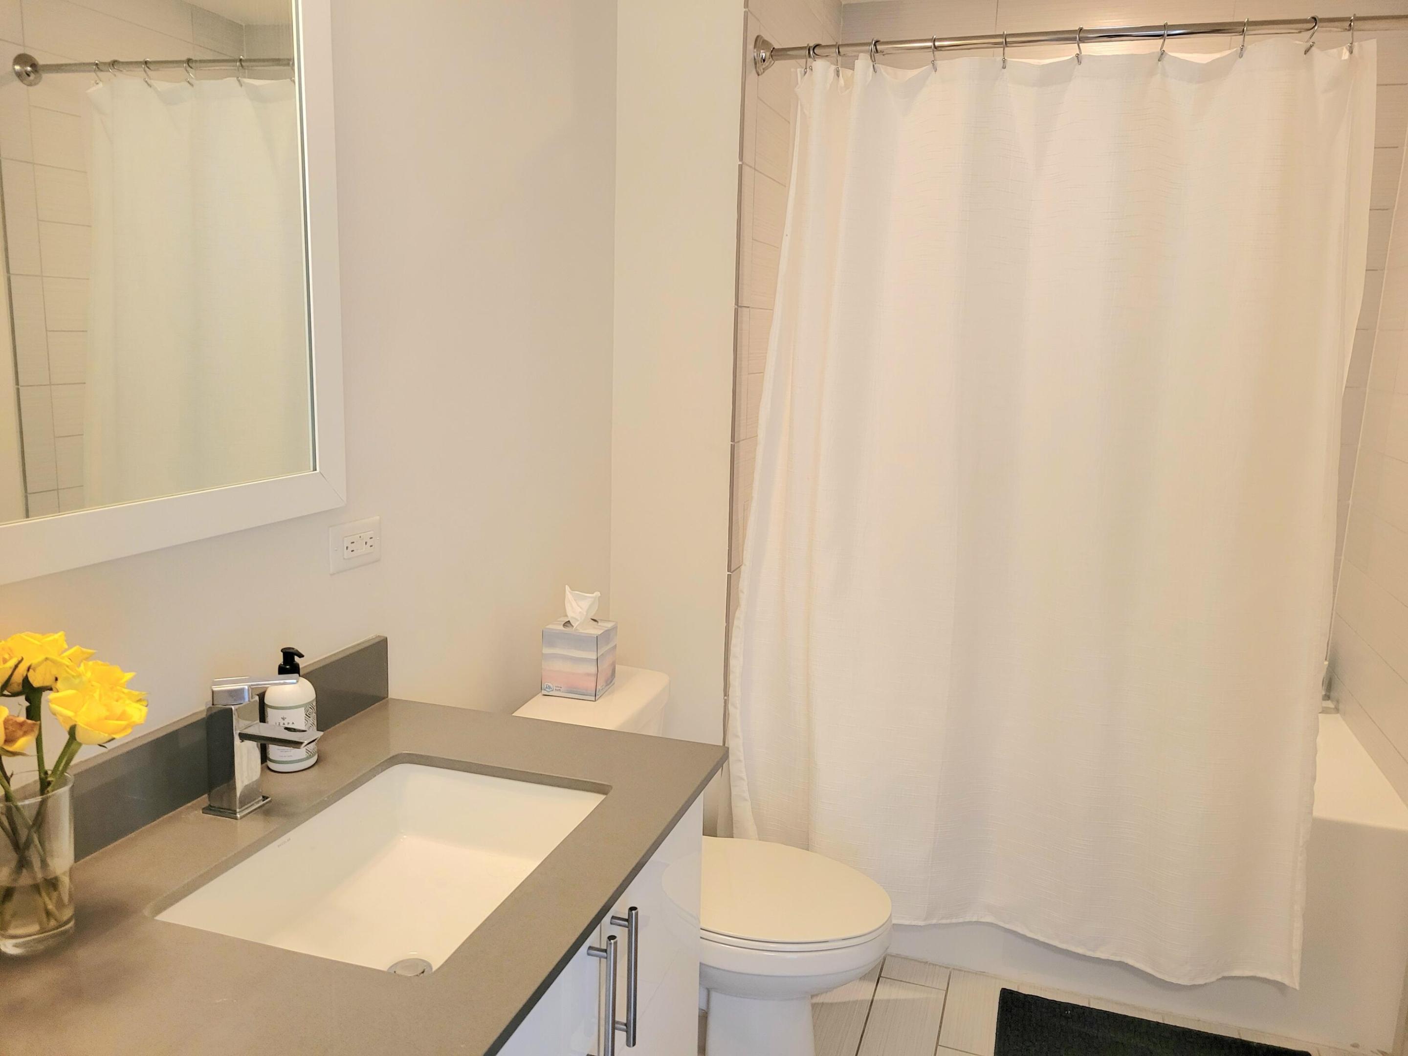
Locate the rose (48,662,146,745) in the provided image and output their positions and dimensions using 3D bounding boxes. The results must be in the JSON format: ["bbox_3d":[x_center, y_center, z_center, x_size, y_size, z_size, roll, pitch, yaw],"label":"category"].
[{"bbox_3d":[-0.537,0.156,0.935,0.080,0.060,0.080,8,11,-29],"label":"rose"}]

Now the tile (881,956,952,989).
[{"bbox_3d":[0.503,1.060,2.509,0.150,0.010,0.094,5,11,17],"label":"tile"}]

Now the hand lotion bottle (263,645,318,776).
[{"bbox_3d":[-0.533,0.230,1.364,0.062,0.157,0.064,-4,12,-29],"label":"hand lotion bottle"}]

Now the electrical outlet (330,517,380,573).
[{"bbox_3d":[-0.511,0.025,1.563,0.008,0.069,0.118,5,11,17],"label":"electrical outlet"}]

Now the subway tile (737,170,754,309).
[{"bbox_3d":[0.090,-0.640,2.337,0.010,0.300,0.101,5,11,17],"label":"subway tile"}]

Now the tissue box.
[{"bbox_3d":[-0.257,0.271,2.205,0.116,0.137,0.118,4,11,15],"label":"tissue box"}]

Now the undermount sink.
[{"bbox_3d":[-0.331,0.445,1.194,0.340,0.158,0.465,5,11,17],"label":"undermount sink"}]

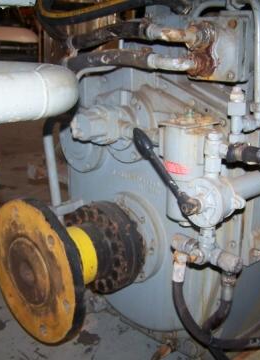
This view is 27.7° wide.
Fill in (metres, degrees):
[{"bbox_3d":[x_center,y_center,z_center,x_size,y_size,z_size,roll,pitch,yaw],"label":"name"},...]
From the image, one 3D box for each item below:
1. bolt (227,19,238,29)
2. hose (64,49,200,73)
[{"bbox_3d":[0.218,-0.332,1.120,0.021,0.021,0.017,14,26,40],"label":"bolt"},{"bbox_3d":[-0.004,-0.269,1.221,0.380,0.063,0.065,14,26,40],"label":"hose"}]

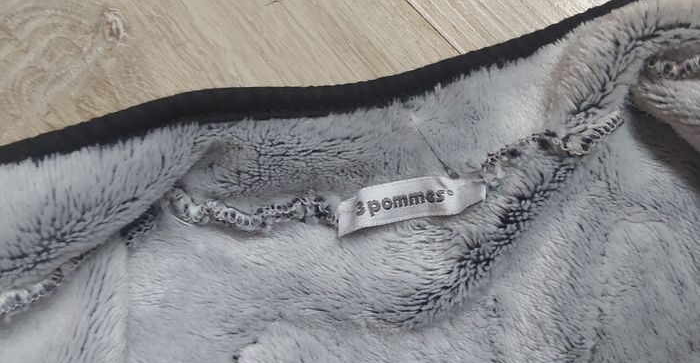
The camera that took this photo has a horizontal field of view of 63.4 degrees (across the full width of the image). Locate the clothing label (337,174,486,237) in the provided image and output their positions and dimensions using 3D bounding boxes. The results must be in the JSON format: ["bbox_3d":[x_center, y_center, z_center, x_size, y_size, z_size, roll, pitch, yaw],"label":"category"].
[{"bbox_3d":[0.024,0.008,0.226,0.060,0.006,0.017,-11,78,-2],"label":"clothing label"}]

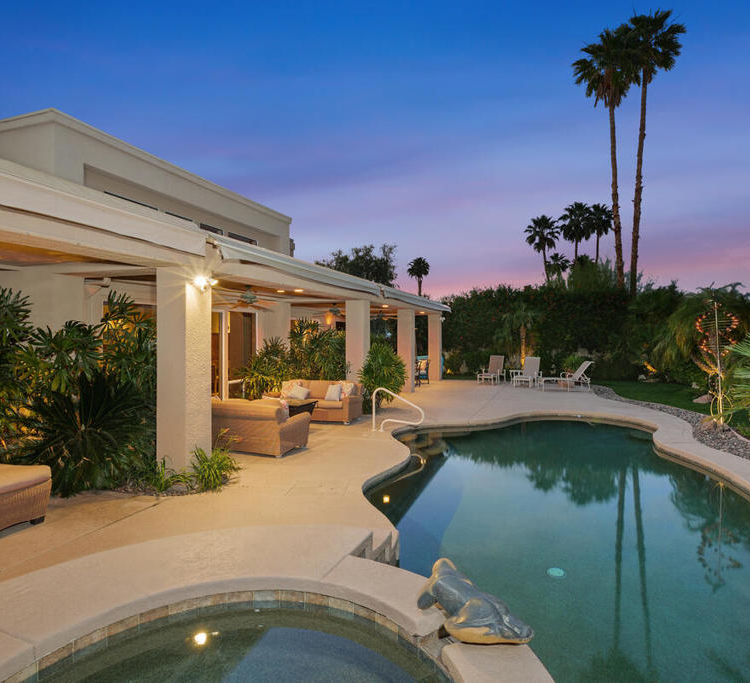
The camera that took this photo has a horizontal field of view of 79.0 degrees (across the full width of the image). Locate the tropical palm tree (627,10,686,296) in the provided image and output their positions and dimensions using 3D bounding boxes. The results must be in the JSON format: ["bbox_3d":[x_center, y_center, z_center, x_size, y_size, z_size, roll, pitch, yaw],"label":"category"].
[{"bbox_3d":[17.874,-9.892,29.000,3.400,22.398,3.400,0,1,22],"label":"tropical palm tree"}]

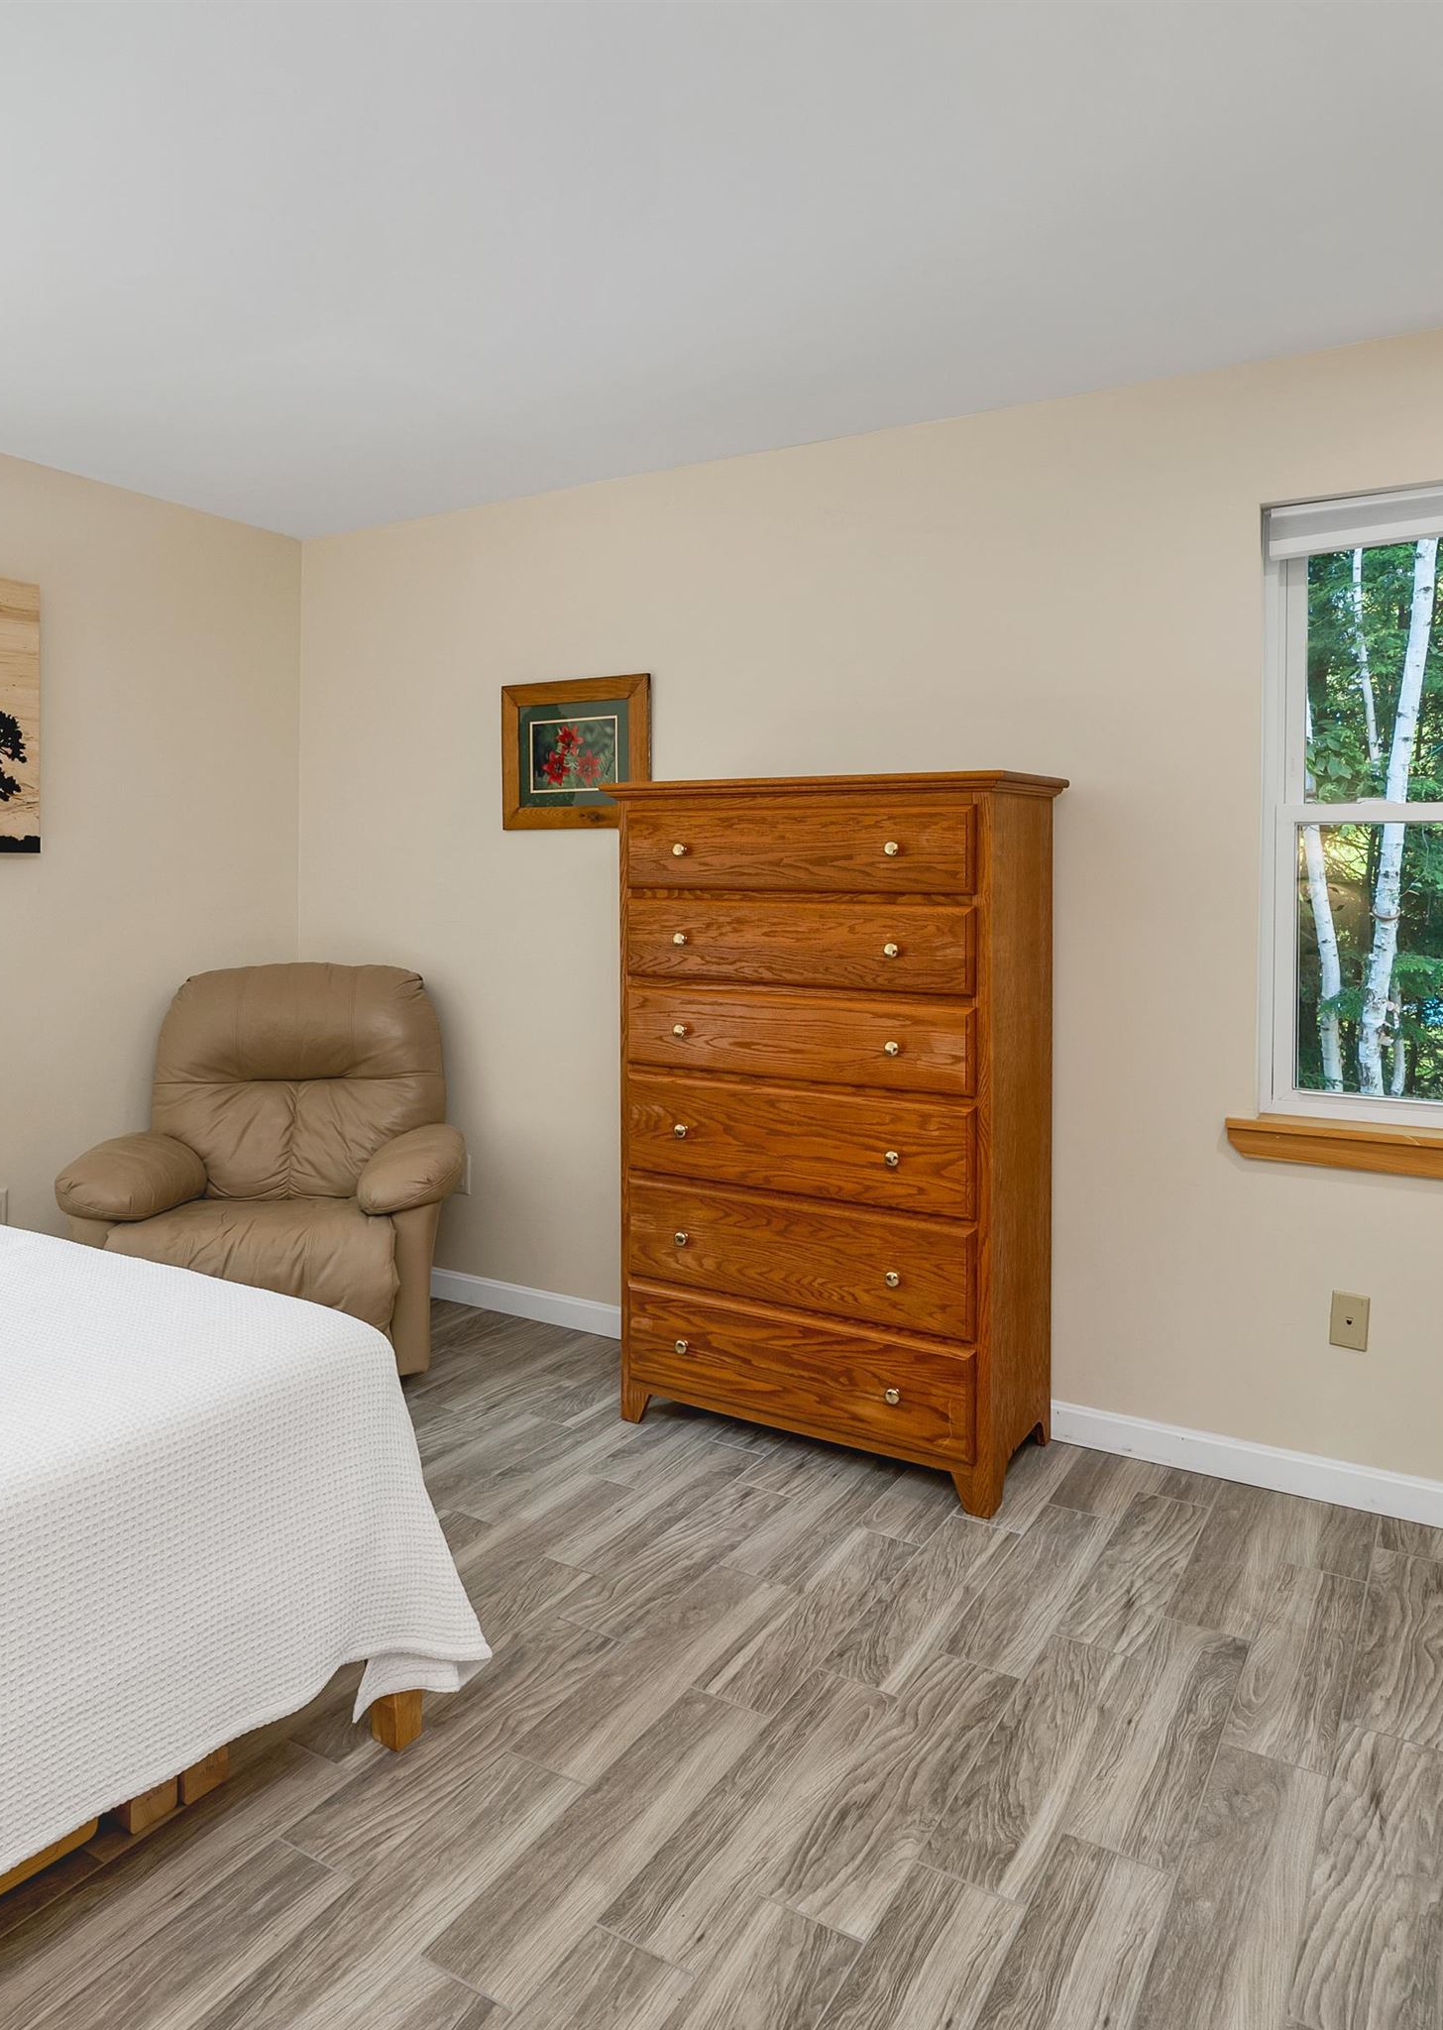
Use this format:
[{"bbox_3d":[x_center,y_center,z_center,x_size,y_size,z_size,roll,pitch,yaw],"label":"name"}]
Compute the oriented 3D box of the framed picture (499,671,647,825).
[{"bbox_3d":[-0.416,-0.737,3.379,0.520,0.415,0.025,3,5,30],"label":"framed picture"}]

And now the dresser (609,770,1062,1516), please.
[{"bbox_3d":[0.250,0.244,2.767,0.963,1.520,0.446,3,5,30],"label":"dresser"}]

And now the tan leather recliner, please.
[{"bbox_3d":[-1.262,0.416,3.453,0.970,1.060,0.880,-1,5,-12],"label":"tan leather recliner"}]

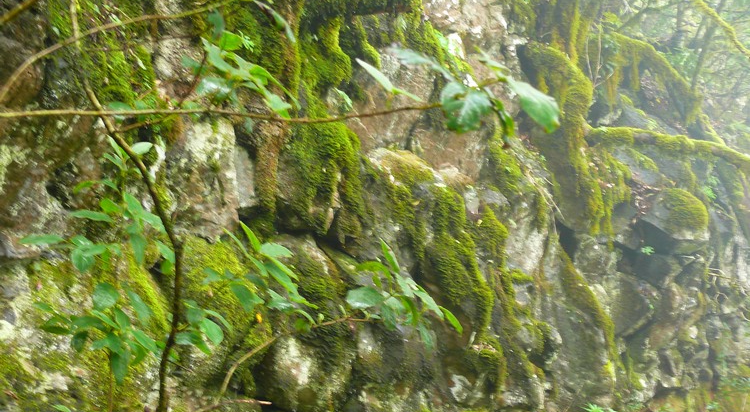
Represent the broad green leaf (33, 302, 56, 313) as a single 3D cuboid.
[{"bbox_3d":[-0.763,0.234,2.100,0.062,0.020,0.035,14,18,-15],"label":"broad green leaf"}]

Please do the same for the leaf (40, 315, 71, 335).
[{"bbox_3d":[-0.738,0.278,2.100,0.070,0.035,0.045,-1,3,-16],"label":"leaf"}]

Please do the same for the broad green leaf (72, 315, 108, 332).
[{"bbox_3d":[-0.657,0.271,2.100,0.083,0.030,0.045,1,3,17],"label":"broad green leaf"}]

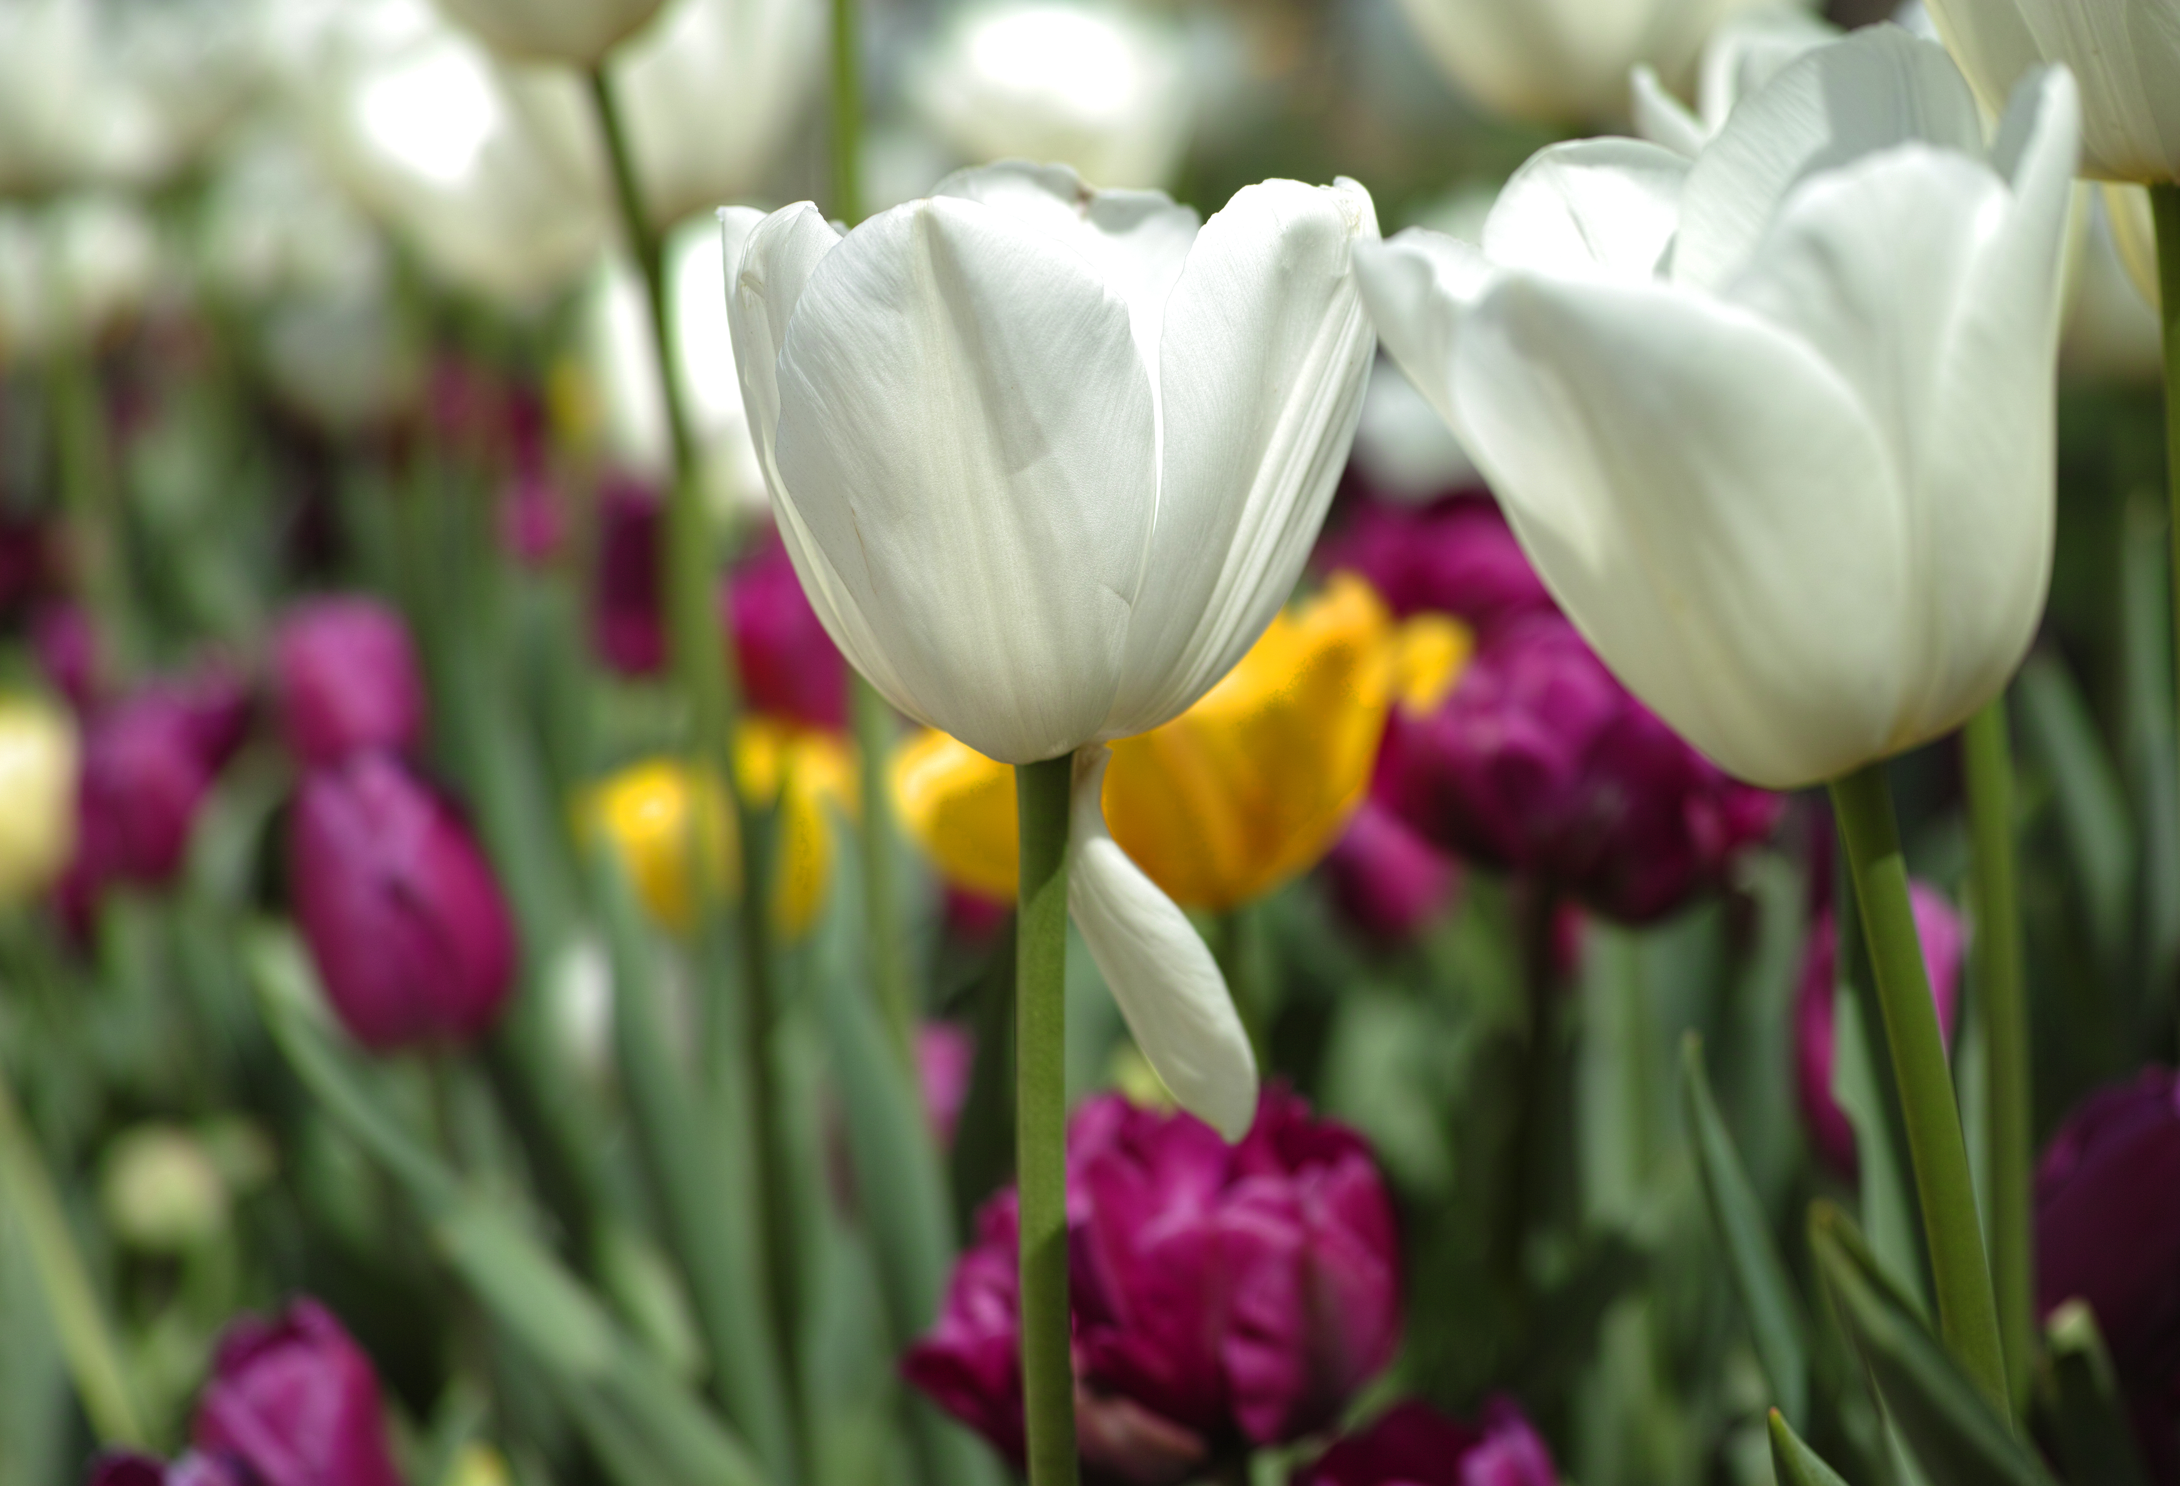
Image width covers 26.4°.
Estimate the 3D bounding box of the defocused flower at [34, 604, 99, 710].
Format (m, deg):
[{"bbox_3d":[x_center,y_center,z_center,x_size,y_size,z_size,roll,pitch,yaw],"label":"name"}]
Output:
[{"bbox_3d":[-0.353,-0.028,1.600,0.032,0.045,0.032,0,9,0],"label":"defocused flower"}]

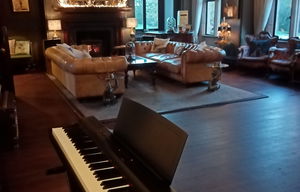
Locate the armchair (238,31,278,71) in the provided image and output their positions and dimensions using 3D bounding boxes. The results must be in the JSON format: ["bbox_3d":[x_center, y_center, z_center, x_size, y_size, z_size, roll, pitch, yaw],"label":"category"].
[{"bbox_3d":[2.886,-1.181,8.039,0.800,1.040,0.800,6,15,24],"label":"armchair"}]

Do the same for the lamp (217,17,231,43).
[{"bbox_3d":[2.125,-1.889,8.650,0.410,0.693,0.410,-1,14,0],"label":"lamp"}]

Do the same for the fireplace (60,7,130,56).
[{"bbox_3d":[-1.693,-1.810,9.262,2.280,1.764,0.420,-5,15,-17],"label":"fireplace"}]

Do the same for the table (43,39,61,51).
[{"bbox_3d":[-2.807,-1.182,8.701,0.480,0.838,0.420,-5,15,-17],"label":"table"}]

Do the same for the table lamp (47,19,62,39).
[{"bbox_3d":[-2.727,-1.915,8.650,0.370,0.559,0.370,-1,14,0],"label":"table lamp"}]

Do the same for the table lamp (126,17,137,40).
[{"bbox_3d":[-0.542,-2.083,9.150,0.330,0.585,0.330,-1,14,0],"label":"table lamp"}]

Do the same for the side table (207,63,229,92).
[{"bbox_3d":[1.372,-0.416,6.121,0.440,0.510,0.440,-1,14,0],"label":"side table"}]

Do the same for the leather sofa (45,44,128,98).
[{"bbox_3d":[-1.516,-0.625,6.562,1.000,0.760,2.860,-7,15,-24],"label":"leather sofa"}]

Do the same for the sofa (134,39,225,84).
[{"bbox_3d":[0.635,-0.929,7.697,1.000,0.760,2.860,-7,15,-23],"label":"sofa"}]

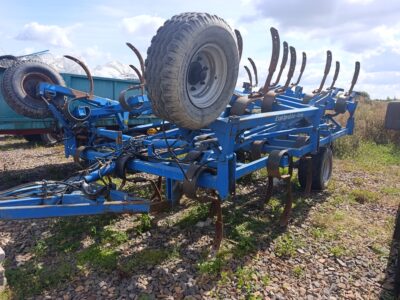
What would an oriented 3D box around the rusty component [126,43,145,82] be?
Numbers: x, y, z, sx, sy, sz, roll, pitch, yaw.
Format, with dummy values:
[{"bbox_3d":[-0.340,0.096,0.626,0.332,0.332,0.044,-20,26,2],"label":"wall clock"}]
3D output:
[{"bbox_3d":[-0.881,-1.191,3.660,0.070,0.560,0.250,-10,2,40],"label":"rusty component"}]

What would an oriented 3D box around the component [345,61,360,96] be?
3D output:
[{"bbox_3d":[2.851,-1.332,4.917,0.070,0.569,0.281,22,21,34],"label":"component"}]

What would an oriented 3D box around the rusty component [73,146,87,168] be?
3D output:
[{"bbox_3d":[-1.701,0.093,3.800,0.090,0.340,0.300,8,13,38],"label":"rusty component"}]

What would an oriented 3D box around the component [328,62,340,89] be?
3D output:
[{"bbox_3d":[3.065,-1.682,6.000,0.080,0.660,0.300,22,22,34],"label":"component"}]

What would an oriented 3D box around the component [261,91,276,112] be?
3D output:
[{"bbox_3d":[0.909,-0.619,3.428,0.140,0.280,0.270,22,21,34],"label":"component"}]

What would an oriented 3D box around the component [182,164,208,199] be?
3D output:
[{"bbox_3d":[-0.014,0.285,2.403,0.120,0.310,0.290,8,13,38],"label":"component"}]

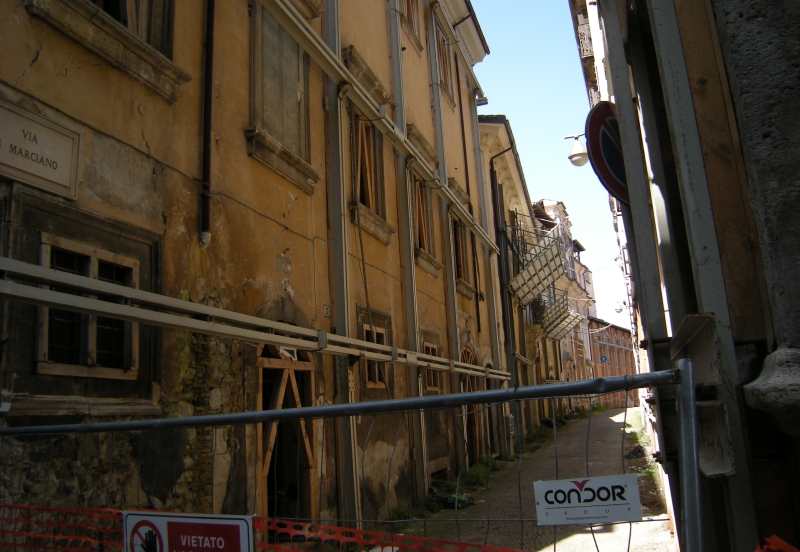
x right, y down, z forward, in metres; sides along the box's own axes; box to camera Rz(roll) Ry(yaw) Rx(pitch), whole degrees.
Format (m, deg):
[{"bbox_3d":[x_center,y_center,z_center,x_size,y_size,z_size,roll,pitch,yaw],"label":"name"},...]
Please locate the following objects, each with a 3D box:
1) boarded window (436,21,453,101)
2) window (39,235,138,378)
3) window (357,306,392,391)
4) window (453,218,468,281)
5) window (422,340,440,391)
[{"bbox_3d":[1.379,-6.822,20.435,0.250,2.100,1.470,-8,-14,18],"label":"boarded window"},{"bbox_3d":[-2.626,0.305,5.485,0.200,1.105,1.084,-8,-14,18],"label":"window"},{"bbox_3d":[-0.428,1.338,11.649,0.220,1.420,1.554,-8,-14,18],"label":"window"},{"bbox_3d":[1.693,-0.836,18.908,0.250,2.121,1.638,-8,-14,18],"label":"window"},{"bbox_3d":[0.697,2.079,14.719,0.200,1.067,1.050,-8,-14,18],"label":"window"}]

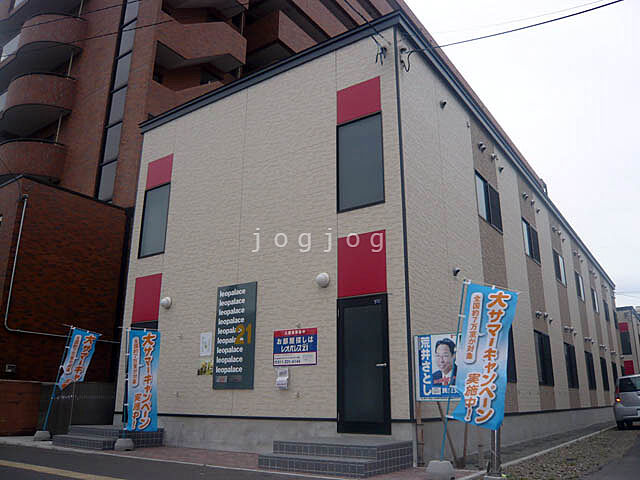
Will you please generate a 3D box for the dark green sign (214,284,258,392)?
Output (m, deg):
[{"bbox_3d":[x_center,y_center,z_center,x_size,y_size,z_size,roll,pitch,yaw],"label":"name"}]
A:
[{"bbox_3d":[-1.573,1.747,9.459,1.027,1.894,0.060,-11,-20,34],"label":"dark green sign"}]

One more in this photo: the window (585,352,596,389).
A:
[{"bbox_3d":[10.341,5.003,19.750,0.100,1.397,1.680,-11,-20,34],"label":"window"}]

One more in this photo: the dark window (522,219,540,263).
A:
[{"bbox_3d":[6.052,0.067,14.765,0.100,1.031,1.698,-11,-20,34],"label":"dark window"}]

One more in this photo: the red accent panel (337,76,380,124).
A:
[{"bbox_3d":[0.664,-2.379,8.893,0.870,0.681,0.050,-11,-20,34],"label":"red accent panel"}]

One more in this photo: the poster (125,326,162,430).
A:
[{"bbox_3d":[-3.241,2.573,9.550,0.580,1.800,0.050,5,-17,-28],"label":"poster"}]

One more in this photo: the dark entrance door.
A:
[{"bbox_3d":[0.646,1.856,7.820,0.912,2.016,0.100,-11,-20,34],"label":"dark entrance door"}]

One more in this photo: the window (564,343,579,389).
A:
[{"bbox_3d":[8.214,4.119,16.878,0.100,1.402,1.709,-11,-20,34],"label":"window"}]

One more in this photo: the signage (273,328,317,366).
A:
[{"bbox_3d":[-0.411,1.739,8.369,0.885,0.560,0.030,-11,-20,34],"label":"signage"}]

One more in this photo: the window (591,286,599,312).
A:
[{"bbox_3d":[12.338,2.725,23.218,0.090,0.981,1.512,-11,-20,34],"label":"window"}]

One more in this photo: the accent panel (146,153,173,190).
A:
[{"bbox_3d":[-3.753,-1.584,12.133,0.912,0.696,0.060,-11,-20,34],"label":"accent panel"}]

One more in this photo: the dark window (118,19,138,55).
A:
[{"bbox_3d":[-7.160,-7.428,19.172,1.015,1.378,0.100,-11,-20,34],"label":"dark window"}]

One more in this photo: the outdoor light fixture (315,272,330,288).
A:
[{"bbox_3d":[0.041,0.655,8.377,0.230,0.240,0.150,-11,-20,34],"label":"outdoor light fixture"}]

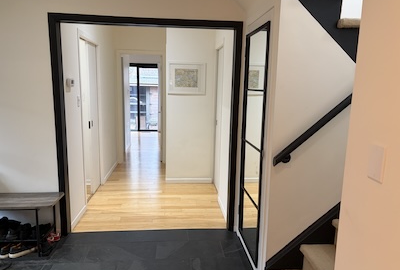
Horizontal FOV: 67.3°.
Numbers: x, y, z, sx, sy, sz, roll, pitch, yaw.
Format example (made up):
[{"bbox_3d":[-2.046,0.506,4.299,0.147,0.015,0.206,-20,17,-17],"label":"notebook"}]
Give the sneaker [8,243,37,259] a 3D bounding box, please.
[{"bbox_3d":[-1.578,1.002,2.687,0.100,0.100,0.270,8,11,35],"label":"sneaker"}]

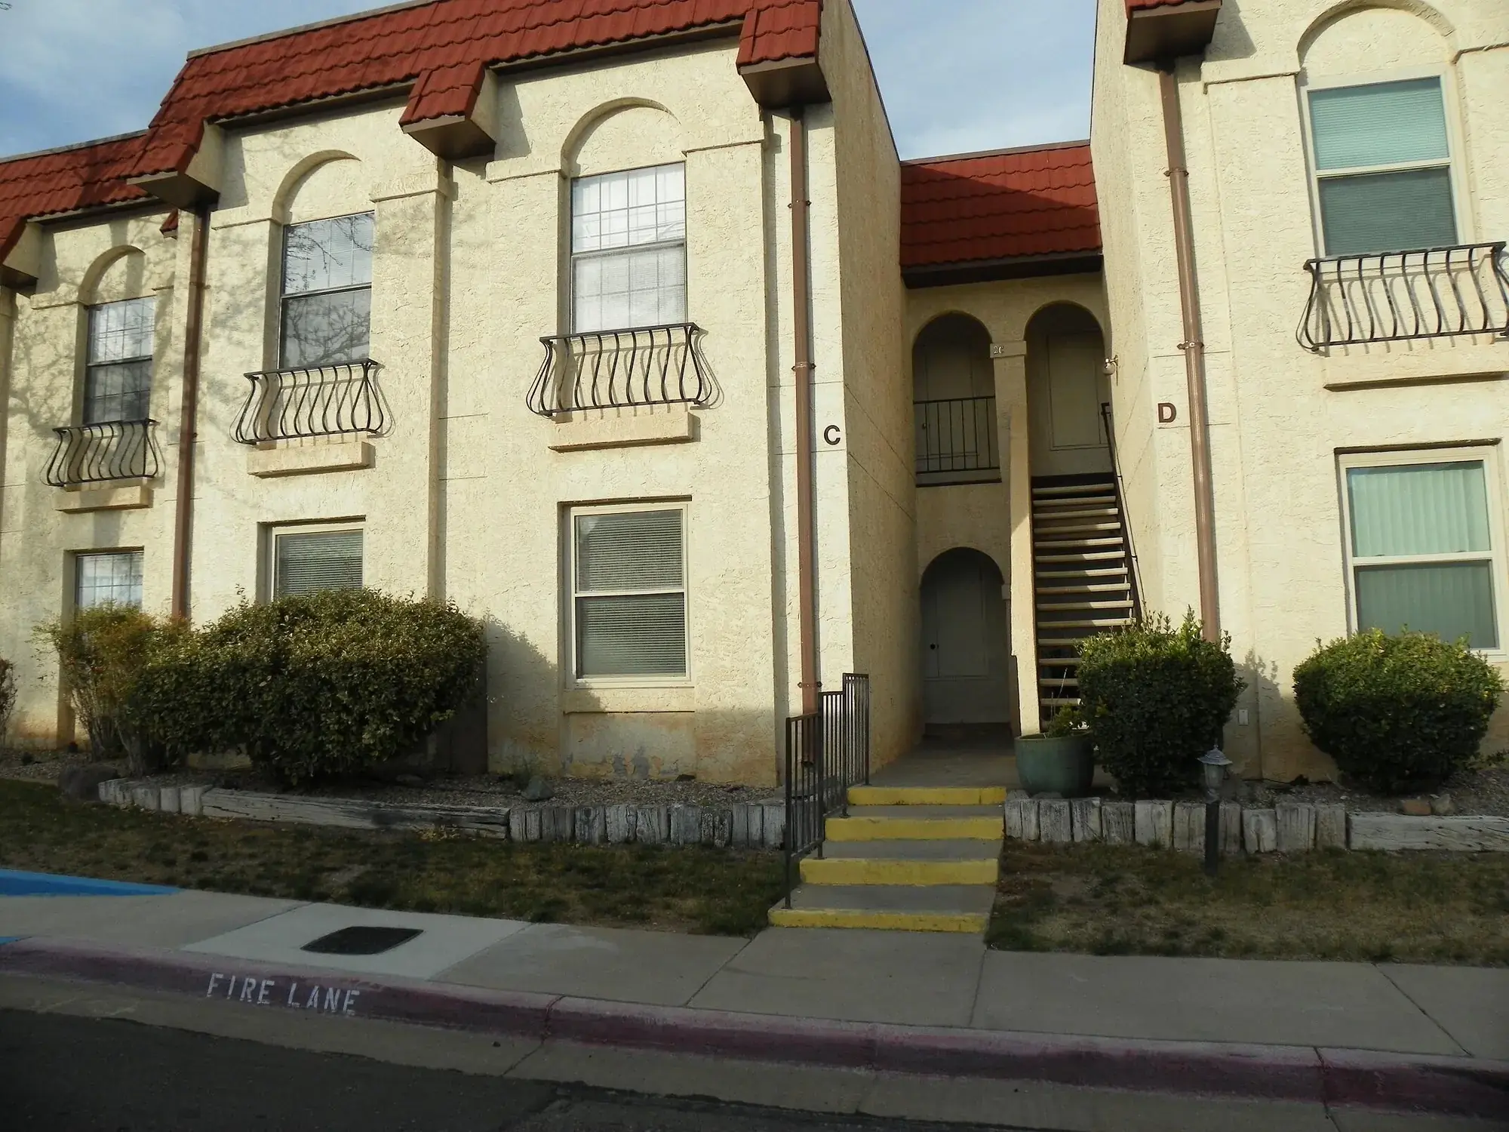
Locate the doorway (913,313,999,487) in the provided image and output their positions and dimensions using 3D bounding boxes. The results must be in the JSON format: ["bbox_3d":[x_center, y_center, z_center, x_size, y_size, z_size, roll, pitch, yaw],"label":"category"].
[{"bbox_3d":[2.377,-1.930,13.323,0.962,2.032,0.250,-3,-6,14],"label":"doorway"}]

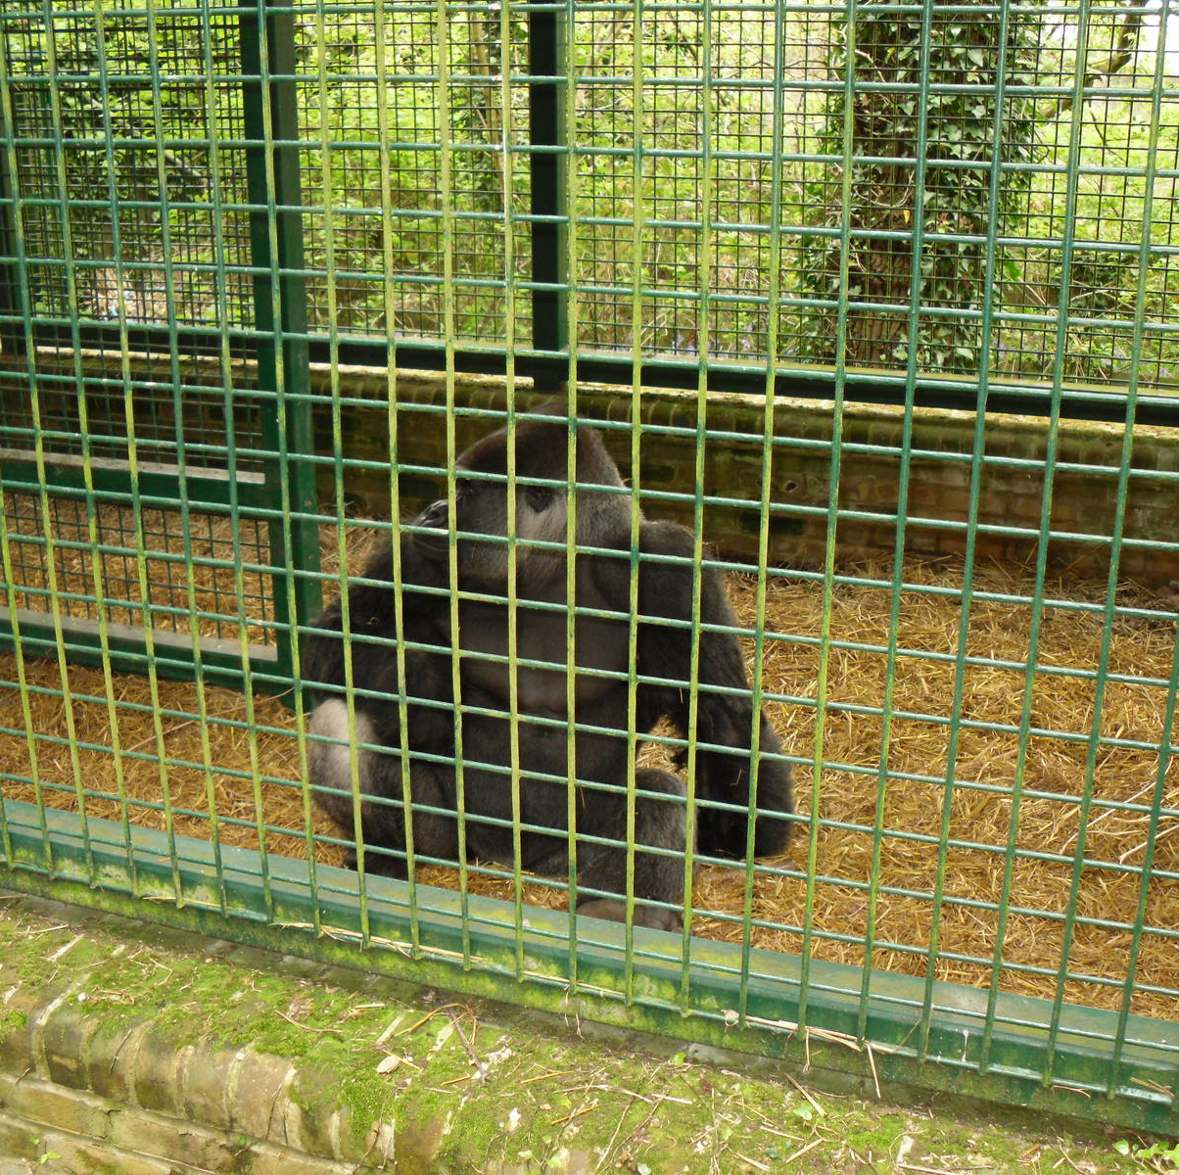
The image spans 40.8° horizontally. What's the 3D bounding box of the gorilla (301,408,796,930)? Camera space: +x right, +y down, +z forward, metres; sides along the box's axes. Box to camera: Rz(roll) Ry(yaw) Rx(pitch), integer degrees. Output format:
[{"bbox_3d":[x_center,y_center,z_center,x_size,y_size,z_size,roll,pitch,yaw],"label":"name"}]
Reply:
[{"bbox_3d":[-0.094,0.130,3.522,1.100,1.030,0.850,3,20,9],"label":"gorilla"}]

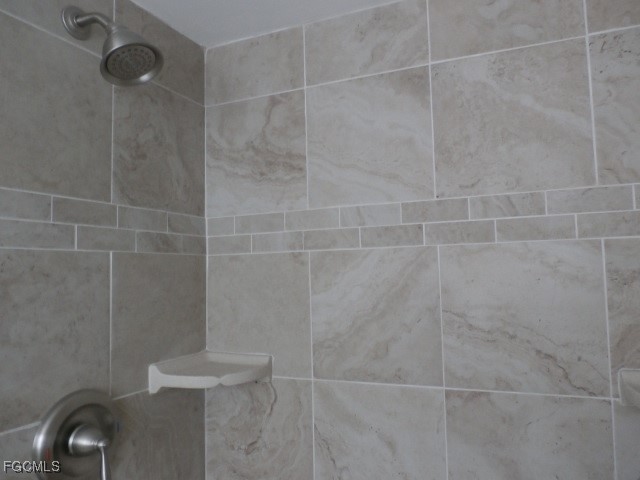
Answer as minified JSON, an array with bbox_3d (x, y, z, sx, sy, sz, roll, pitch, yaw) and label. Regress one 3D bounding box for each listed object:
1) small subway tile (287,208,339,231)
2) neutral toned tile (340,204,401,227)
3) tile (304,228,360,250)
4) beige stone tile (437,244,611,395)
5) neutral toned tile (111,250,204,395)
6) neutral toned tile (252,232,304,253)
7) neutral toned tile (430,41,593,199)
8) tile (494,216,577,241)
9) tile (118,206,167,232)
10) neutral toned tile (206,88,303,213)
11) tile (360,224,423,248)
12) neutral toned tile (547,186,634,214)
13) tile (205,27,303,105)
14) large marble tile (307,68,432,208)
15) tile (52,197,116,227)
[{"bbox_3d":[-0.018,-0.051,1.206,0.153,0.051,0.012,-3,-4,23],"label":"small subway tile"},{"bbox_3d":[0.122,-0.057,1.110,0.149,0.049,0.011,-3,-4,23],"label":"neutral toned tile"},{"bbox_3d":[0.031,-0.001,1.158,0.151,0.050,0.011,-3,-4,23],"label":"tile"},{"bbox_3d":[0.421,0.163,0.980,0.317,0.315,0.011,-3,-4,23],"label":"beige stone tile"},{"bbox_3d":[-0.385,0.194,1.140,0.011,0.315,0.328,-3,-4,23],"label":"neutral toned tile"},{"bbox_3d":[-0.109,0.007,1.203,0.149,0.049,0.011,-3,-4,23],"label":"neutral toned tile"},{"bbox_3d":[0.411,-0.258,1.009,0.317,0.315,0.011,-3,-4,23],"label":"neutral toned tile"},{"bbox_3d":[0.452,-0.022,0.969,0.150,0.049,0.011,-3,-4,23],"label":"tile"},{"bbox_3d":[-0.417,-0.046,1.088,0.011,0.049,0.149,-3,-5,26],"label":"tile"},{"bbox_3d":[-0.179,-0.231,1.285,0.321,0.321,0.012,-3,-4,23],"label":"neutral toned tile"},{"bbox_3d":[0.172,-0.008,1.097,0.151,0.050,0.011,-3,-4,23],"label":"tile"},{"bbox_3d":[0.546,-0.081,0.940,0.151,0.050,0.011,-3,-4,23],"label":"neutral toned tile"},{"bbox_3d":[-0.185,-0.481,1.302,0.321,0.173,0.012,-3,-4,23],"label":"tile"},{"bbox_3d":[0.117,-0.243,1.135,0.317,0.315,0.011,-3,-4,23],"label":"large marble tile"},{"bbox_3d":[-0.483,-0.054,0.952,0.011,0.049,0.149,-3,-5,26],"label":"tile"}]

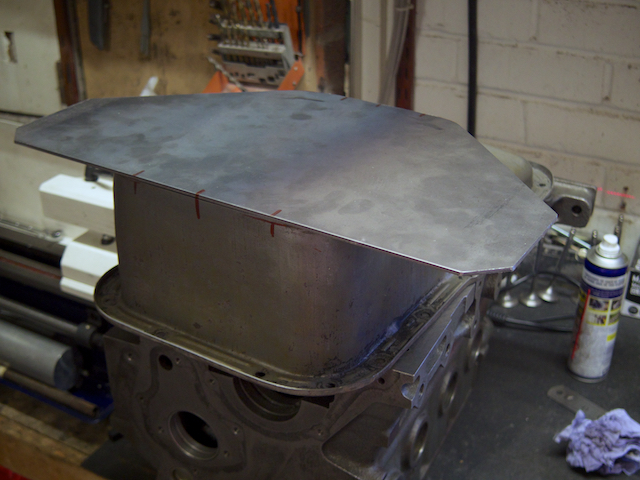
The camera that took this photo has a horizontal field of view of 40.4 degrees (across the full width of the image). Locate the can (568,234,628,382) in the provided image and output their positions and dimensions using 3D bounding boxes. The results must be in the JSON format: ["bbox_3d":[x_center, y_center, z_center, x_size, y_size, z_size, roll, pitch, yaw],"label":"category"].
[{"bbox_3d":[0.360,0.087,1.123,0.053,0.202,0.053,0,26,0],"label":"can"}]

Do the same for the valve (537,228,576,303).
[{"bbox_3d":[0.363,0.037,1.313,0.034,0.121,0.034,20,30,15],"label":"valve"}]

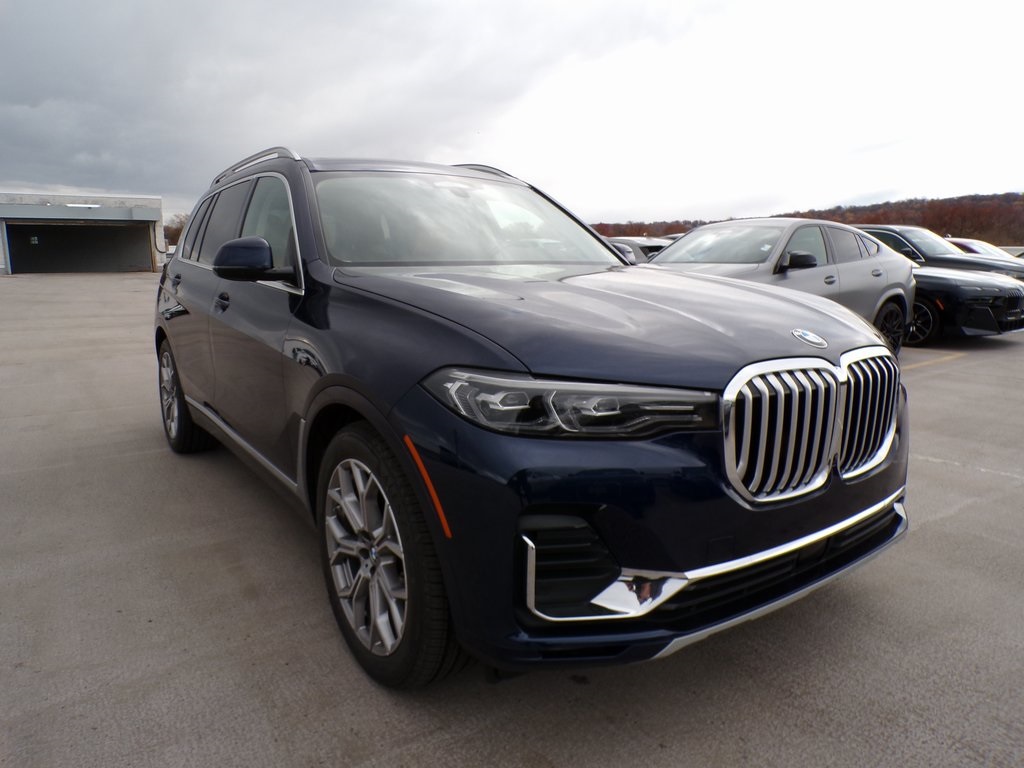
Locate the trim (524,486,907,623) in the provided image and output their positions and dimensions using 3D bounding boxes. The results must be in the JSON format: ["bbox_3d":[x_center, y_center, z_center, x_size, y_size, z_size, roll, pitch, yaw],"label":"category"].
[{"bbox_3d":[0.808,0.339,1.976,1.830,0.260,0.200,-7,12,-34],"label":"trim"}]

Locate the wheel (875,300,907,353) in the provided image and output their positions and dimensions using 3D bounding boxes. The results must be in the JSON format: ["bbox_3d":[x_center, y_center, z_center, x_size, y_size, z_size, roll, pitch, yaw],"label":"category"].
[{"bbox_3d":[4.336,-0.585,8.446,0.755,0.755,0.300,-8,13,-38],"label":"wheel"}]

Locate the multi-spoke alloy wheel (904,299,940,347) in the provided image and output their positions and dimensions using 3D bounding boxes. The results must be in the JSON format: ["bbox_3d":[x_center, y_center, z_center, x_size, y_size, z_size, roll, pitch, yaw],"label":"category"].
[{"bbox_3d":[5.766,-0.875,10.152,0.260,0.740,0.740,-7,12,-34],"label":"multi-spoke alloy wheel"}]

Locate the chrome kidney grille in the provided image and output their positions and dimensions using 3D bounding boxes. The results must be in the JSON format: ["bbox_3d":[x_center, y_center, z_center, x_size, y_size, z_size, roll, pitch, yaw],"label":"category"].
[{"bbox_3d":[0.823,0.086,1.911,0.830,0.370,0.140,-7,12,-34],"label":"chrome kidney grille"}]

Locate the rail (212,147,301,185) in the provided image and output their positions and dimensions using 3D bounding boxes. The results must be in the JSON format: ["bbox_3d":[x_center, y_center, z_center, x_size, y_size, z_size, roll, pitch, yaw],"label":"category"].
[{"bbox_3d":[-1.483,-1.183,3.951,0.090,0.120,1.860,-7,12,-34],"label":"rail"}]

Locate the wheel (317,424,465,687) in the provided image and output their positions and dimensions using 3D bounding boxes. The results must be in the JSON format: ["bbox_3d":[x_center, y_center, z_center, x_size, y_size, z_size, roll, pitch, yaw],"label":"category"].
[{"bbox_3d":[-0.333,0.492,2.174,0.285,0.785,0.785,-7,12,-34],"label":"wheel"}]

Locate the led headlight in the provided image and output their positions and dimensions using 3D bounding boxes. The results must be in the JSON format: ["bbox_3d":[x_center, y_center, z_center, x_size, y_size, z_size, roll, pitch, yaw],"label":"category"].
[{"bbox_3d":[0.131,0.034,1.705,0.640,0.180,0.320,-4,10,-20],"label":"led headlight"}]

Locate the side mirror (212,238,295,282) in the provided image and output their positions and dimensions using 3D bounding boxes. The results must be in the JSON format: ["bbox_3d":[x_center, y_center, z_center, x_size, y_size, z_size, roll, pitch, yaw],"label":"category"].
[{"bbox_3d":[-1.012,-0.488,2.772,0.290,0.180,0.190,-7,12,-34],"label":"side mirror"}]

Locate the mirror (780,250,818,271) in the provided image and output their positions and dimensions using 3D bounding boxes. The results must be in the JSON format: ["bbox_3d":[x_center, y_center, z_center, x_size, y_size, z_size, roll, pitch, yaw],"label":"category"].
[{"bbox_3d":[2.812,-1.200,6.942,0.190,0.175,0.280,-8,13,-38],"label":"mirror"}]

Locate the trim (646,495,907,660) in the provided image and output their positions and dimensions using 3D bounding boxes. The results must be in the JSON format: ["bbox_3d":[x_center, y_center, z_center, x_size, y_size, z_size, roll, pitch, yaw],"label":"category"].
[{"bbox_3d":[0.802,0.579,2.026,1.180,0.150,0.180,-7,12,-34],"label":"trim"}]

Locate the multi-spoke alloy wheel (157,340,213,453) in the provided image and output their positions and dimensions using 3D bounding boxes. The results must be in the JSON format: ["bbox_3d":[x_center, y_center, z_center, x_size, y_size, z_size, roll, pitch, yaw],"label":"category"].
[{"bbox_3d":[-2.115,0.055,4.679,0.290,0.785,0.785,-7,12,-34],"label":"multi-spoke alloy wheel"}]

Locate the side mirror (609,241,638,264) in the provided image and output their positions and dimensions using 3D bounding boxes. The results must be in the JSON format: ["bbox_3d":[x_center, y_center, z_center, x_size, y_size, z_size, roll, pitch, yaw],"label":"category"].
[{"bbox_3d":[0.562,-0.678,3.864,0.290,0.180,0.190,-7,12,-34],"label":"side mirror"}]

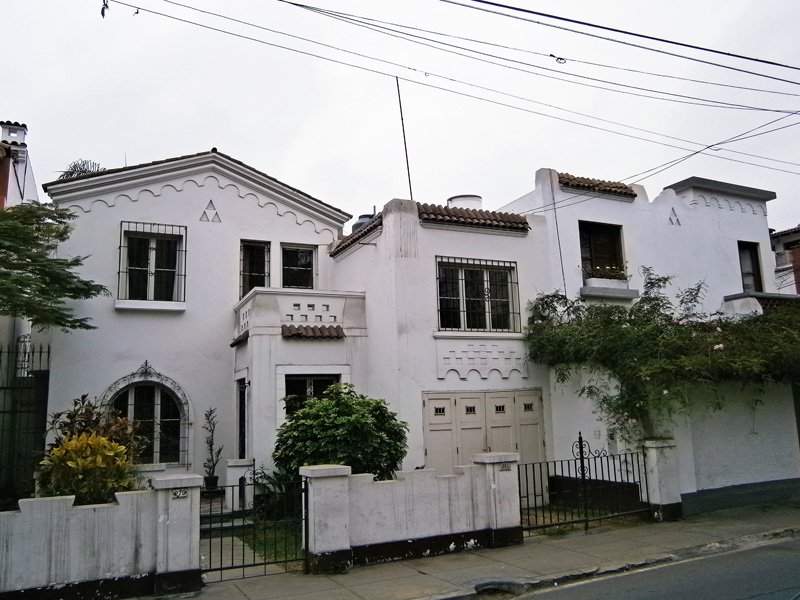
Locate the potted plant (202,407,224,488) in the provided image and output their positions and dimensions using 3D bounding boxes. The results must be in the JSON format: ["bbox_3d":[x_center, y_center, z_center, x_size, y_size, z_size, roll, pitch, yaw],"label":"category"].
[{"bbox_3d":[-3.730,2.973,12.025,0.405,1.622,0.414,2,-9,-24],"label":"potted plant"}]

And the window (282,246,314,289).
[{"bbox_3d":[-2.319,-0.755,13.822,0.798,1.041,0.138,2,-9,-24],"label":"window"}]

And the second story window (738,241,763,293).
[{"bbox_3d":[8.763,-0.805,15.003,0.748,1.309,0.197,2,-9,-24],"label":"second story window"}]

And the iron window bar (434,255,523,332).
[{"bbox_3d":[1.482,-0.076,11.423,1.788,1.385,0.197,2,-9,-24],"label":"iron window bar"}]

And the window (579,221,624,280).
[{"bbox_3d":[4.357,-0.964,13.058,1.221,1.390,0.217,2,-9,-24],"label":"window"}]

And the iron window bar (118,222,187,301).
[{"bbox_3d":[-5.063,-0.765,12.337,1.259,1.594,0.148,2,-9,-24],"label":"iron window bar"}]

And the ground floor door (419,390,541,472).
[{"bbox_3d":[1.615,2.795,11.144,2.605,2.226,0.118,2,-9,-24],"label":"ground floor door"}]

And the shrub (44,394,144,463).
[{"bbox_3d":[-4.279,2.443,8.410,1.202,2.196,1.332,2,-9,-24],"label":"shrub"}]

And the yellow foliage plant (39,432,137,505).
[{"bbox_3d":[-3.870,2.533,7.434,1.068,1.733,1.184,2,-9,-24],"label":"yellow foliage plant"}]

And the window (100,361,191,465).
[{"bbox_3d":[-5.044,2.265,12.004,1.623,2.021,0.197,2,-9,-24],"label":"window"}]

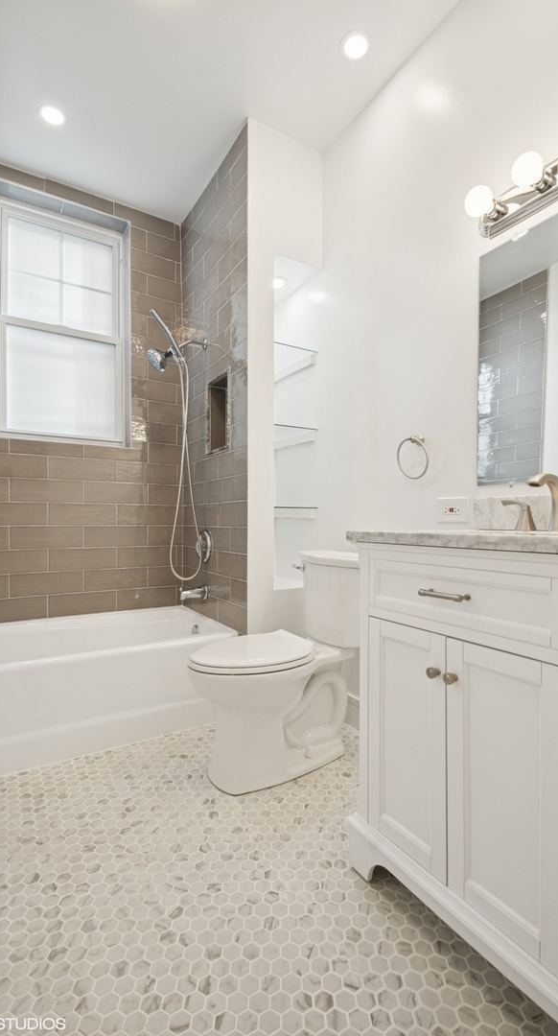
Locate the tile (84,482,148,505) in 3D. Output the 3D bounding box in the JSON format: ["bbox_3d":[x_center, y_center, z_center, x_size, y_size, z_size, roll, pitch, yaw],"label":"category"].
[{"bbox_3d":[-0.879,-0.134,2.341,0.328,0.115,0.010,0,0,-31],"label":"tile"}]

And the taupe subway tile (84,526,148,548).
[{"bbox_3d":[-0.879,0.101,2.342,0.328,0.115,0.010,0,0,-31],"label":"taupe subway tile"}]

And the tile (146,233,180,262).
[{"bbox_3d":[-0.651,-1.544,2.477,0.199,0.115,0.010,0,0,-31],"label":"tile"}]

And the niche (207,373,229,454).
[{"bbox_3d":[-0.253,-0.501,2.103,0.095,0.374,0.276,0,0,-31],"label":"niche"}]

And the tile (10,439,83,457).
[{"bbox_3d":[-1.162,-0.350,2.171,0.328,0.077,0.010,0,0,-31],"label":"tile"}]

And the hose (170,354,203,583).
[{"bbox_3d":[-0.460,-0.242,2.141,0.165,1.111,0.080,0,0,-31],"label":"hose"}]

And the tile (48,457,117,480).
[{"bbox_3d":[-0.960,-0.234,2.121,0.309,0.106,0.009,0,0,-32],"label":"tile"}]

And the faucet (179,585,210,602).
[{"bbox_3d":[-0.447,0.389,2.228,0.132,0.070,0.062,0,0,-30],"label":"faucet"}]

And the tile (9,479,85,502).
[{"bbox_3d":[-1.184,-0.137,2.212,0.336,0.115,0.010,0,0,-29],"label":"tile"}]

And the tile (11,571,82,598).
[{"bbox_3d":[-1.162,0.336,2.172,0.328,0.115,0.010,0,0,-31],"label":"tile"}]

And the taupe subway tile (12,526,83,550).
[{"bbox_3d":[-1.185,0.102,2.212,0.335,0.117,0.010,0,0,-29],"label":"taupe subway tile"}]

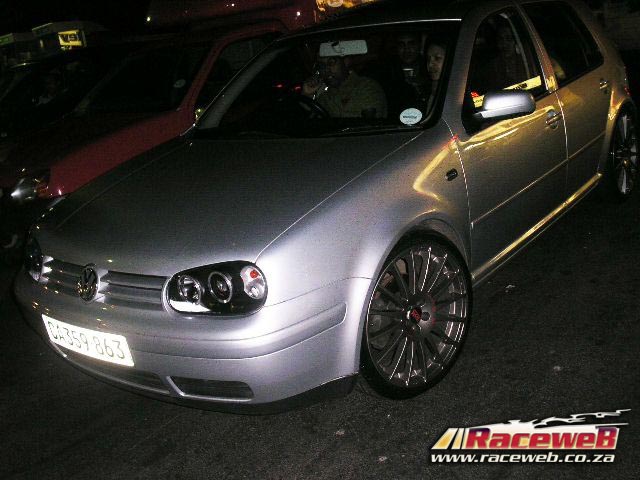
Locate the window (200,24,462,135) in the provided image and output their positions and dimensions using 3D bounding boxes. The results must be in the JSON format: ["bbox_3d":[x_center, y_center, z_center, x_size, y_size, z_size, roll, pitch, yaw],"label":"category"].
[{"bbox_3d":[0.016,-0.771,3.385,1.420,0.120,0.770,6,54,38],"label":"window"}]

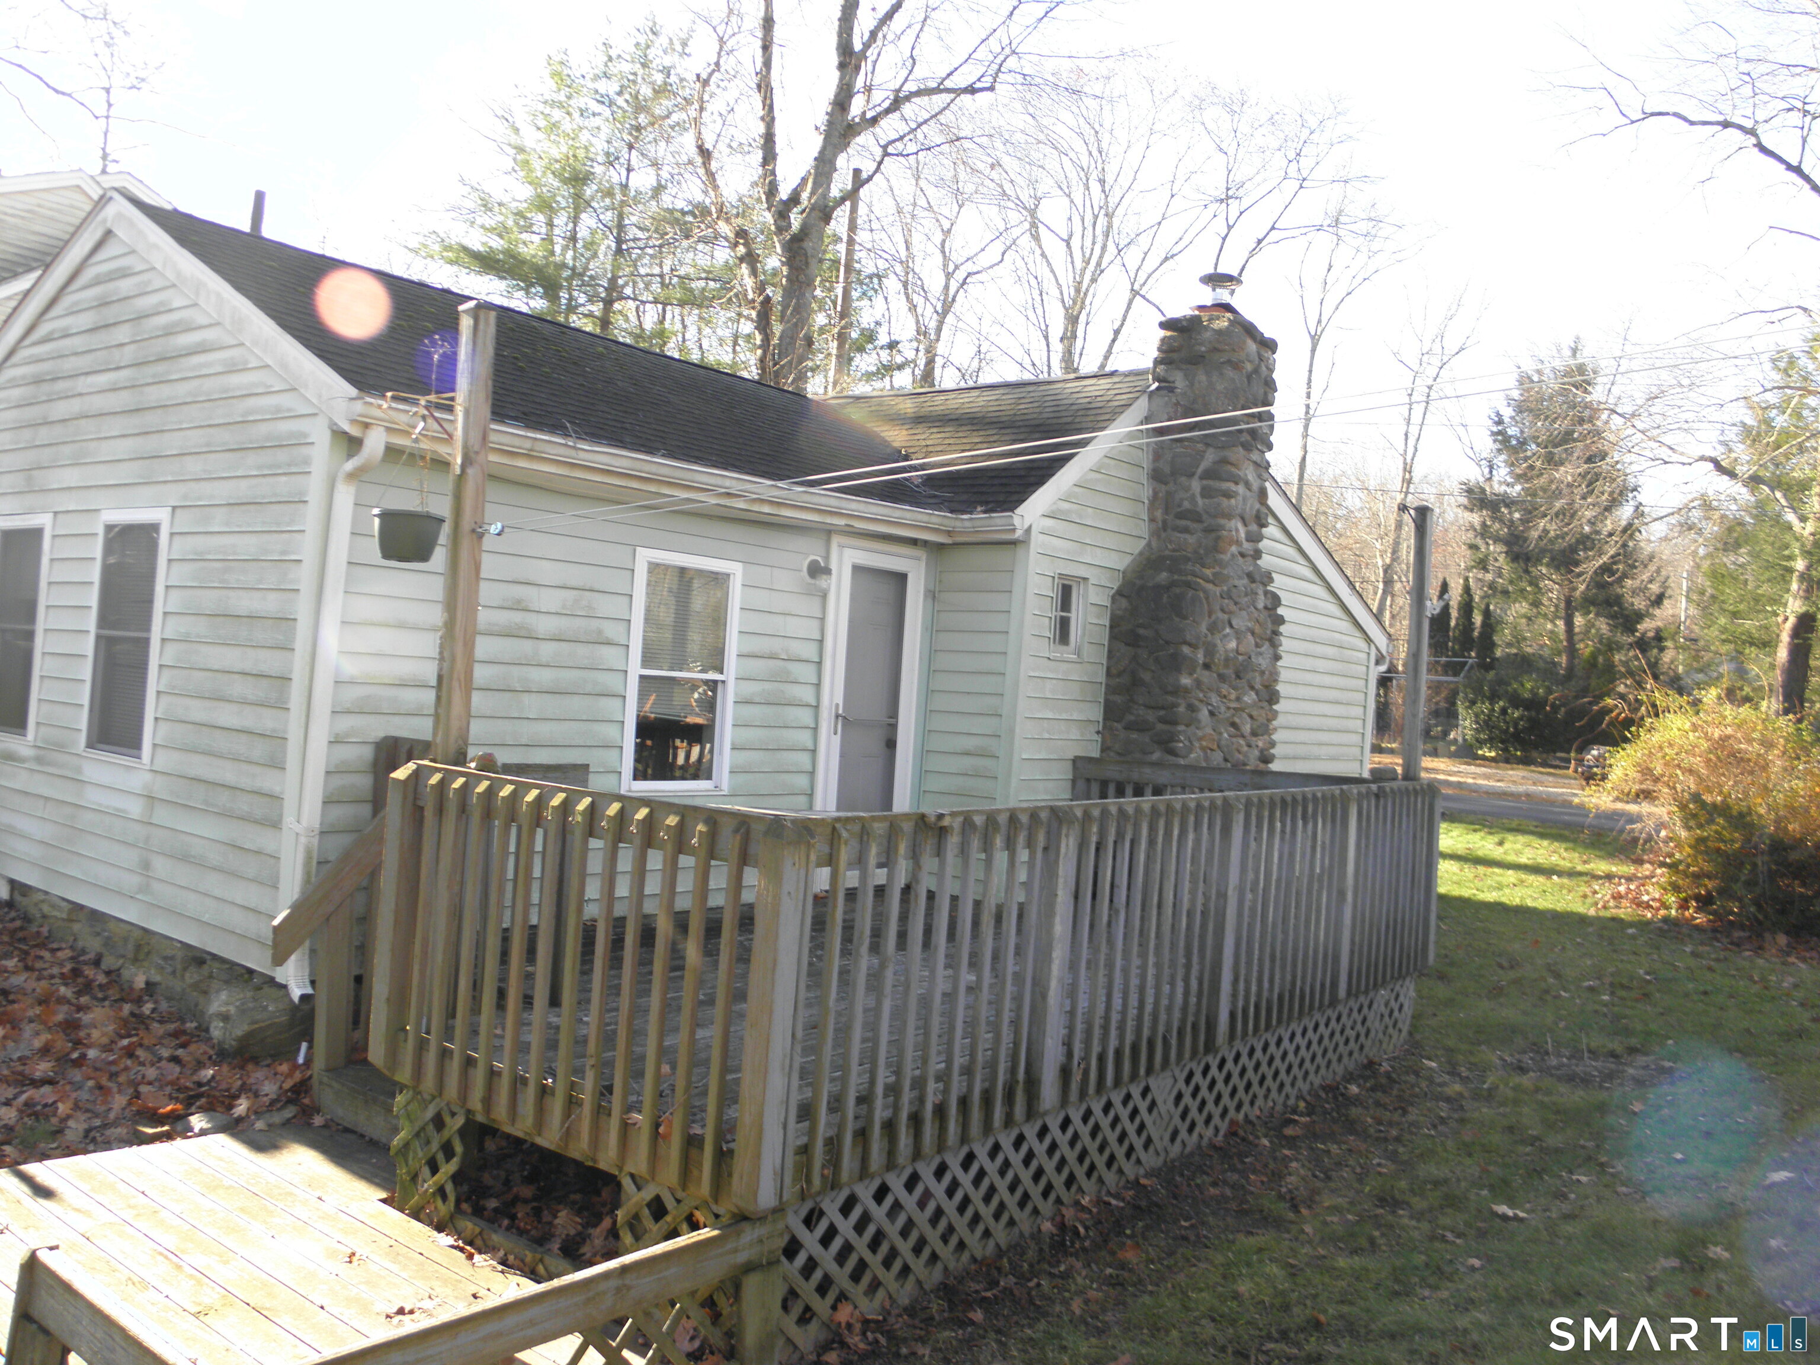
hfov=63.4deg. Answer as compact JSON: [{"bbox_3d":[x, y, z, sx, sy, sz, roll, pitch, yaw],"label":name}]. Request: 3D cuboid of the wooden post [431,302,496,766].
[{"bbox_3d":[-1.549,-0.074,5.077,0.095,2.450,0.095,4,0,40],"label":"wooden post"}]

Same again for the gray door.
[{"bbox_3d":[-0.278,0.238,8.947,0.060,1.970,0.780,4,0,40],"label":"gray door"}]

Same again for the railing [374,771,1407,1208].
[{"bbox_3d":[0.459,0.909,6.516,2.050,1.030,5.640,4,0,36],"label":"railing"}]

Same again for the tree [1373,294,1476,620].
[{"bbox_3d":[17.409,-5.674,50.000,4.200,15.500,4.000,4,0,19],"label":"tree"}]

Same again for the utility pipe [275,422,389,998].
[{"bbox_3d":[-2.355,0.139,6.082,0.380,2.420,0.110,4,0,40],"label":"utility pipe"}]

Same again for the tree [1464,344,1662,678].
[{"bbox_3d":[20.370,-4.332,46.000,6.200,12.400,6.000,4,0,23],"label":"tree"}]

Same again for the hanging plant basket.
[{"bbox_3d":[-1.802,-0.524,5.299,0.250,0.175,0.250,4,0,40],"label":"hanging plant basket"}]

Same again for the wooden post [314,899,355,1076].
[{"bbox_3d":[-2.141,1.086,5.501,0.090,0.780,0.090,4,0,40],"label":"wooden post"}]

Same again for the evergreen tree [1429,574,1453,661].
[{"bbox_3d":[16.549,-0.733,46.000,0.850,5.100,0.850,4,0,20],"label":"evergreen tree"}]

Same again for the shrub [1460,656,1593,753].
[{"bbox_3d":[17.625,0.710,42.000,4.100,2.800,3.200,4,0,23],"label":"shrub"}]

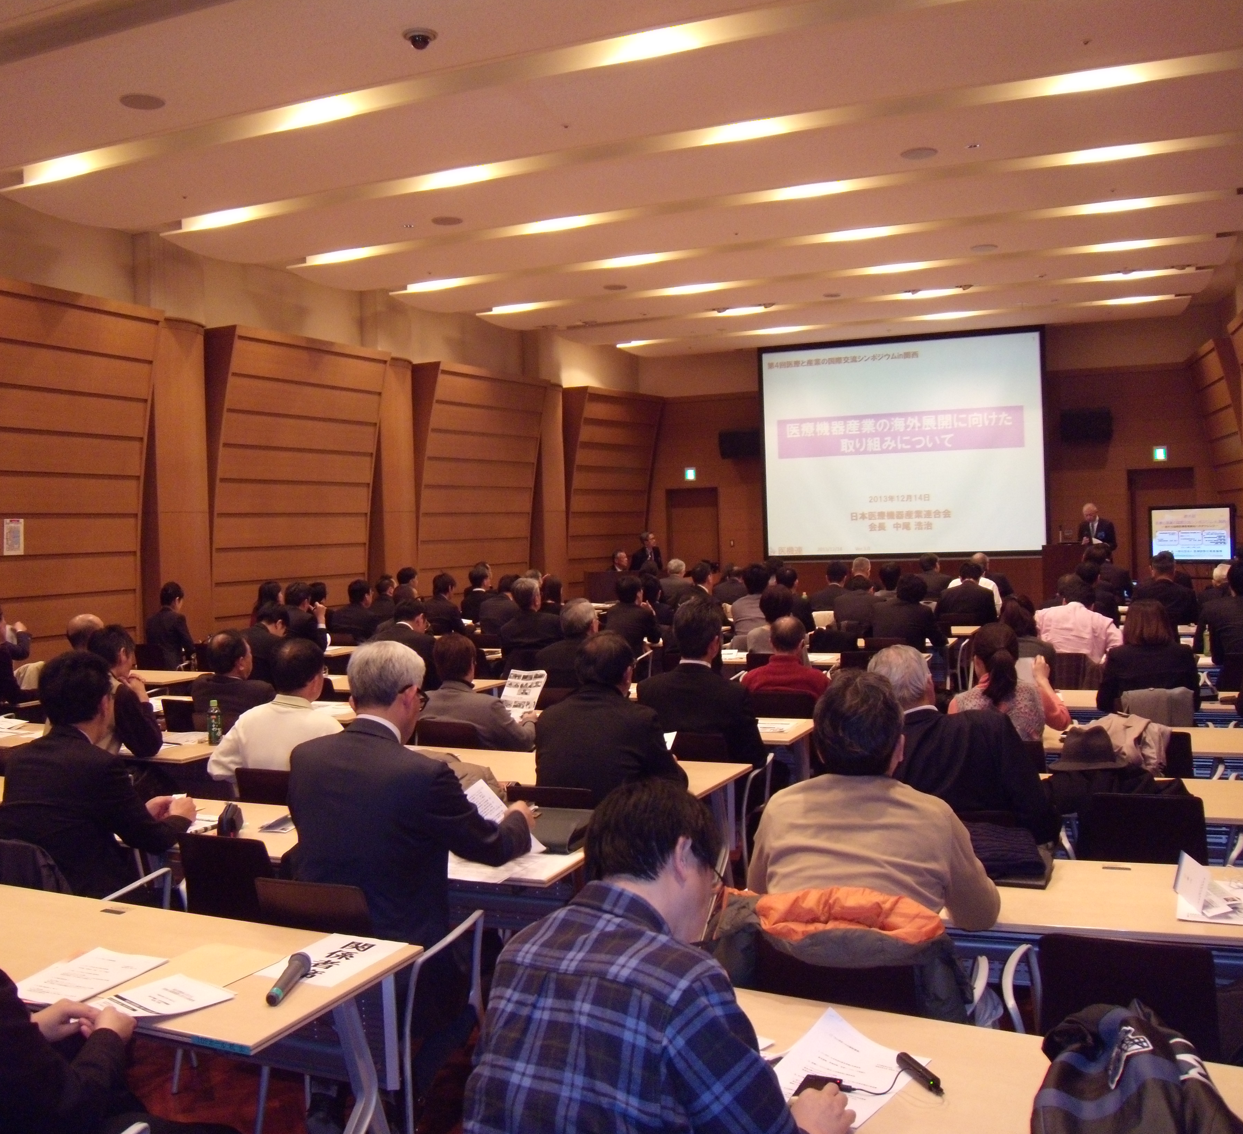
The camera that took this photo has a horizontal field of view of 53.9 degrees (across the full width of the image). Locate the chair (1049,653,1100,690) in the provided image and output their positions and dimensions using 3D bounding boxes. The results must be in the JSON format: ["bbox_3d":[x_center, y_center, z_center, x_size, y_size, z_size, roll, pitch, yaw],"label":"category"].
[{"bbox_3d":[2.772,0.955,7.572,0.560,0.840,0.560,-1,2,14],"label":"chair"}]

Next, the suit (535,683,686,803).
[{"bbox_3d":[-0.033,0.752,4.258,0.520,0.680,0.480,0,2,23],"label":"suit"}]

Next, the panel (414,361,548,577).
[{"bbox_3d":[-1.978,-0.898,18.193,0.540,3.930,2.712,0,2,32],"label":"panel"}]

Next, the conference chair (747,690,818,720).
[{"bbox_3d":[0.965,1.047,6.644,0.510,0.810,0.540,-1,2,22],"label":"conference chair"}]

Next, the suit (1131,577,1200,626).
[{"bbox_3d":[4.377,0.412,9.858,0.500,0.650,0.410,-1,2,23],"label":"suit"}]

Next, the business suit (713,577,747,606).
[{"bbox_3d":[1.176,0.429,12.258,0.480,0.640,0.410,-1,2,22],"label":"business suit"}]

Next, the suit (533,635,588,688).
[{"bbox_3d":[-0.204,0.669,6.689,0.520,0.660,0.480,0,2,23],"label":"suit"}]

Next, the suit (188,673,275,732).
[{"bbox_3d":[-1.913,0.840,6.157,0.460,0.630,0.410,-1,2,24],"label":"suit"}]

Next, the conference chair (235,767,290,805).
[{"bbox_3d":[-1.120,1.126,4.701,0.560,0.840,0.560,0,2,23],"label":"conference chair"}]

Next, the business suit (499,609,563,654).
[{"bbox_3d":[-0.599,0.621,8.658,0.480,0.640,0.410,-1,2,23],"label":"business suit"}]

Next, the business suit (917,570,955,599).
[{"bbox_3d":[3.576,0.397,14.000,0.470,0.670,0.400,-1,2,23],"label":"business suit"}]

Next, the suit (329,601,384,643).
[{"bbox_3d":[-2.396,0.628,11.100,0.470,0.670,0.400,0,2,29],"label":"suit"}]

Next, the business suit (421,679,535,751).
[{"bbox_3d":[-0.664,0.828,5.706,0.470,0.630,0.410,0,2,28],"label":"business suit"}]

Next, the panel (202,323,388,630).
[{"bbox_3d":[-3.658,-0.744,14.190,0.542,3.689,2.582,0,2,27],"label":"panel"}]

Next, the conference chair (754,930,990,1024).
[{"bbox_3d":[0.576,1.159,2.905,0.560,0.840,0.560,-1,2,14],"label":"conference chair"}]

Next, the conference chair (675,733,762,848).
[{"bbox_3d":[0.322,1.079,5.291,0.560,0.840,0.560,0,2,23],"label":"conference chair"}]

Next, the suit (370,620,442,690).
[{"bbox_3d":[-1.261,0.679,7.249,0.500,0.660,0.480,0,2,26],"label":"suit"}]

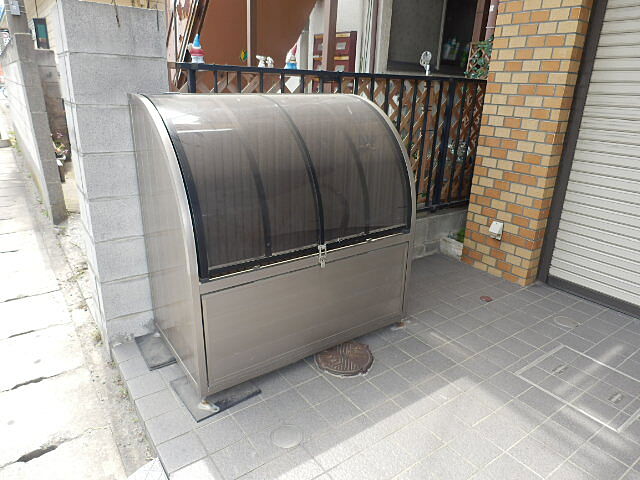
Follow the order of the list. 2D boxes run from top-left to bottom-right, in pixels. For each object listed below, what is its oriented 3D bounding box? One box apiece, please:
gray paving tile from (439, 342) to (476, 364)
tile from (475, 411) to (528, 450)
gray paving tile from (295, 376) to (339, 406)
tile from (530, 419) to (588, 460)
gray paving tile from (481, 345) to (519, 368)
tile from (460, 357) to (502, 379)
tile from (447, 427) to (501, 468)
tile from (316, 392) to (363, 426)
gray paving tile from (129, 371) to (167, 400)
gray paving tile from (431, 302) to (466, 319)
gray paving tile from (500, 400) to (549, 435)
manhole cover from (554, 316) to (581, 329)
[{"bbox_3d":[0.685,0.570,2.239,0.147,0.012,0.147,-12,24,-34],"label":"gray paving tile"},{"bbox_3d":[0.704,0.751,1.735,0.147,0.012,0.147,-12,24,-34],"label":"tile"},{"bbox_3d":[-0.012,0.666,1.952,0.147,0.020,0.147,-12,23,-33],"label":"gray paving tile"},{"bbox_3d":[0.911,0.767,1.707,0.145,0.015,0.145,-13,24,-33],"label":"tile"},{"bbox_3d":[0.896,0.585,2.216,0.145,0.015,0.145,-13,24,-33],"label":"gray paving tile"},{"bbox_3d":[0.774,0.613,2.125,0.146,0.016,0.146,-13,23,-33],"label":"tile"},{"bbox_3d":[0.580,0.777,1.651,0.146,0.016,0.146,-13,23,-33],"label":"tile"},{"bbox_3d":[0.075,0.707,1.837,0.145,0.015,0.145,-13,24,-33],"label":"tile"},{"bbox_3d":[-0.765,0.647,1.964,0.136,0.015,0.145,-13,24,-33],"label":"gray paving tile"},{"bbox_3d":[0.759,0.434,2.643,0.147,0.020,0.147,-12,23,-33],"label":"gray paving tile"},{"bbox_3d":[0.825,0.724,1.821,0.147,0.020,0.147,-12,23,-33],"label":"gray paving tile"},{"bbox_3d":[1.418,0.480,2.545,0.148,0.015,0.148,1,20,0],"label":"manhole cover"}]

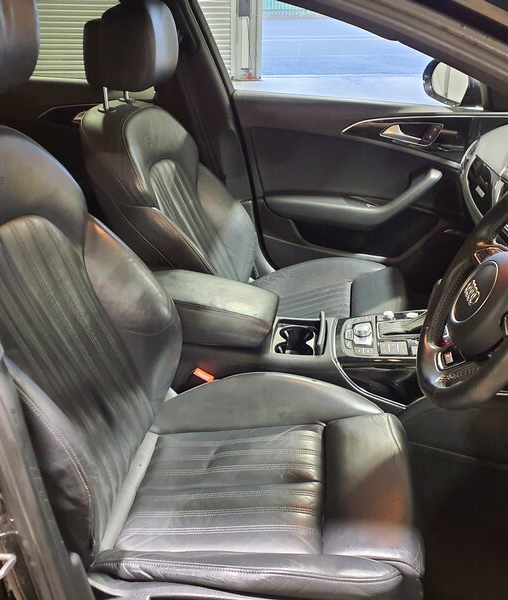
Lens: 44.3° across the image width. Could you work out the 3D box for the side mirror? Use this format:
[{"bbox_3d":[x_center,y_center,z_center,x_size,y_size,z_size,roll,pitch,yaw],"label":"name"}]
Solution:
[{"bbox_3d":[0.640,-0.688,1.983,0.115,0.148,0.210,-5,29,-8],"label":"side mirror"}]

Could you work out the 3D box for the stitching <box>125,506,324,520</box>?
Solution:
[{"bbox_3d":[-0.059,0.378,1.102,0.351,0.010,0.016,-4,28,10],"label":"stitching"}]

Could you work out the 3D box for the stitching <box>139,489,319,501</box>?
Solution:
[{"bbox_3d":[-0.051,0.357,1.138,0.345,0.010,0.016,-4,28,10],"label":"stitching"}]

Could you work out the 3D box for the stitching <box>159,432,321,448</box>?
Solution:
[{"bbox_3d":[-0.035,0.287,1.268,0.339,0.010,0.016,-4,28,10],"label":"stitching"}]

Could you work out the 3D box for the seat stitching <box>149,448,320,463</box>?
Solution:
[{"bbox_3d":[-0.041,0.308,1.229,0.343,0.010,0.016,-4,28,10],"label":"seat stitching"}]

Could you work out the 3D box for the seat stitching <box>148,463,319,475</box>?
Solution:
[{"bbox_3d":[-0.042,0.326,1.194,0.334,0.010,0.016,-4,28,10],"label":"seat stitching"}]

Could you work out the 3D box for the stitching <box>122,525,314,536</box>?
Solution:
[{"bbox_3d":[-0.061,0.396,1.068,0.350,0.010,0.016,-4,28,10],"label":"stitching"}]

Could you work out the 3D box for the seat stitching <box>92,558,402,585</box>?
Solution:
[{"bbox_3d":[-0.020,0.401,0.925,0.462,0.022,0.024,-3,28,11],"label":"seat stitching"}]

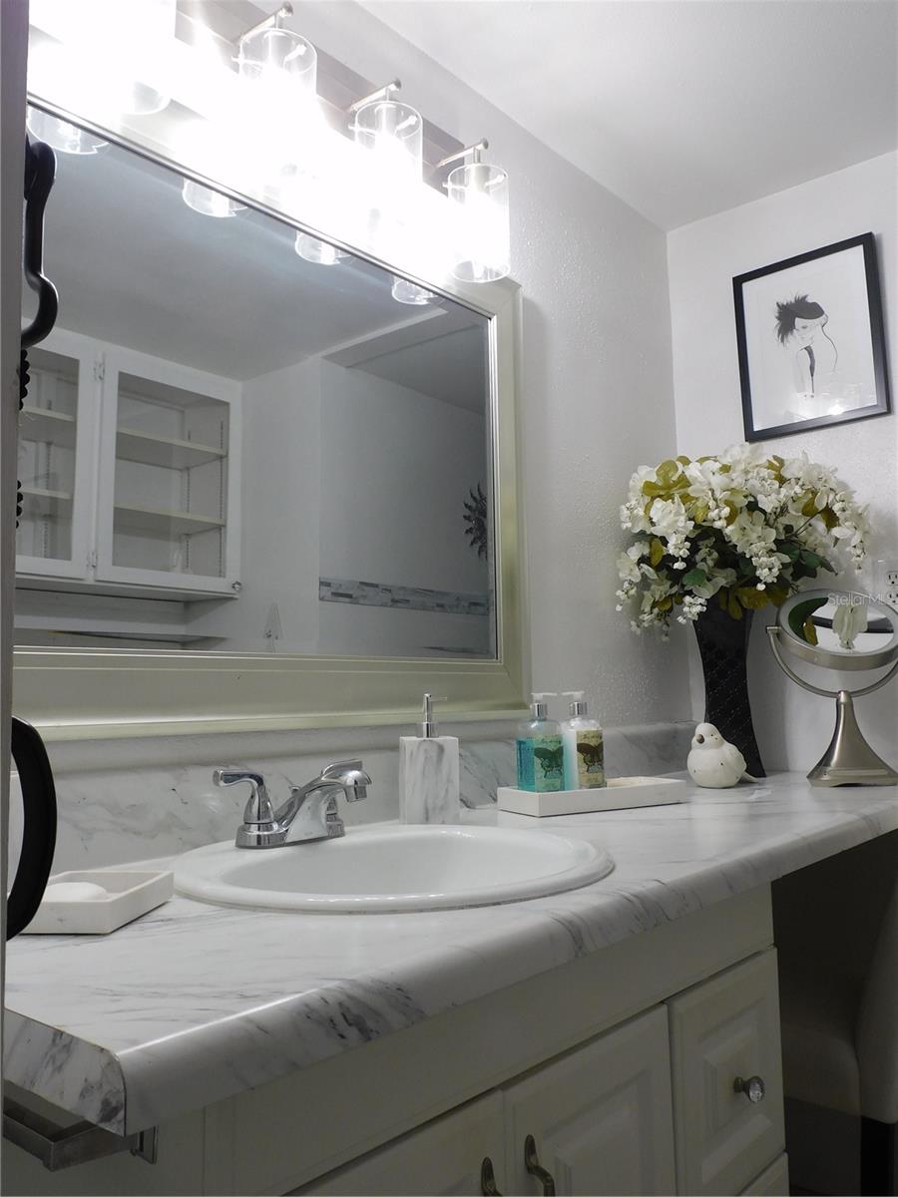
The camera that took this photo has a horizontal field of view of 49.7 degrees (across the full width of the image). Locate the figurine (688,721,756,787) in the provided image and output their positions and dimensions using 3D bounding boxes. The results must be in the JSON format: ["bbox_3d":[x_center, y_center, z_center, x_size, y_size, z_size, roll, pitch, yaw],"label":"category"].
[{"bbox_3d":[0.537,0.300,1.865,0.146,0.122,0.104,2,-7,-29],"label":"figurine"}]

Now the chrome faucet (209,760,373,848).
[{"bbox_3d":[-0.148,0.242,1.145,0.164,0.091,0.231,-6,-8,40],"label":"chrome faucet"}]

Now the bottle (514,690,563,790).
[{"bbox_3d":[0.144,0.236,1.528,0.052,0.175,0.056,2,-7,-30],"label":"bottle"}]

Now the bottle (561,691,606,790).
[{"bbox_3d":[0.213,0.238,1.568,0.052,0.176,0.056,2,-7,-30],"label":"bottle"}]

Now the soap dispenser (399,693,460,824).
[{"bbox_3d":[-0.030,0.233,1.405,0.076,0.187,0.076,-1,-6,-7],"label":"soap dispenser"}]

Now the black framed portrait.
[{"bbox_3d":[0.795,-0.571,2.151,0.313,0.399,0.020,-6,-8,40],"label":"black framed portrait"}]

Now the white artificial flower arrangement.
[{"bbox_3d":[0.622,-0.097,2.025,0.386,0.382,0.364,-6,-8,40],"label":"white artificial flower arrangement"}]

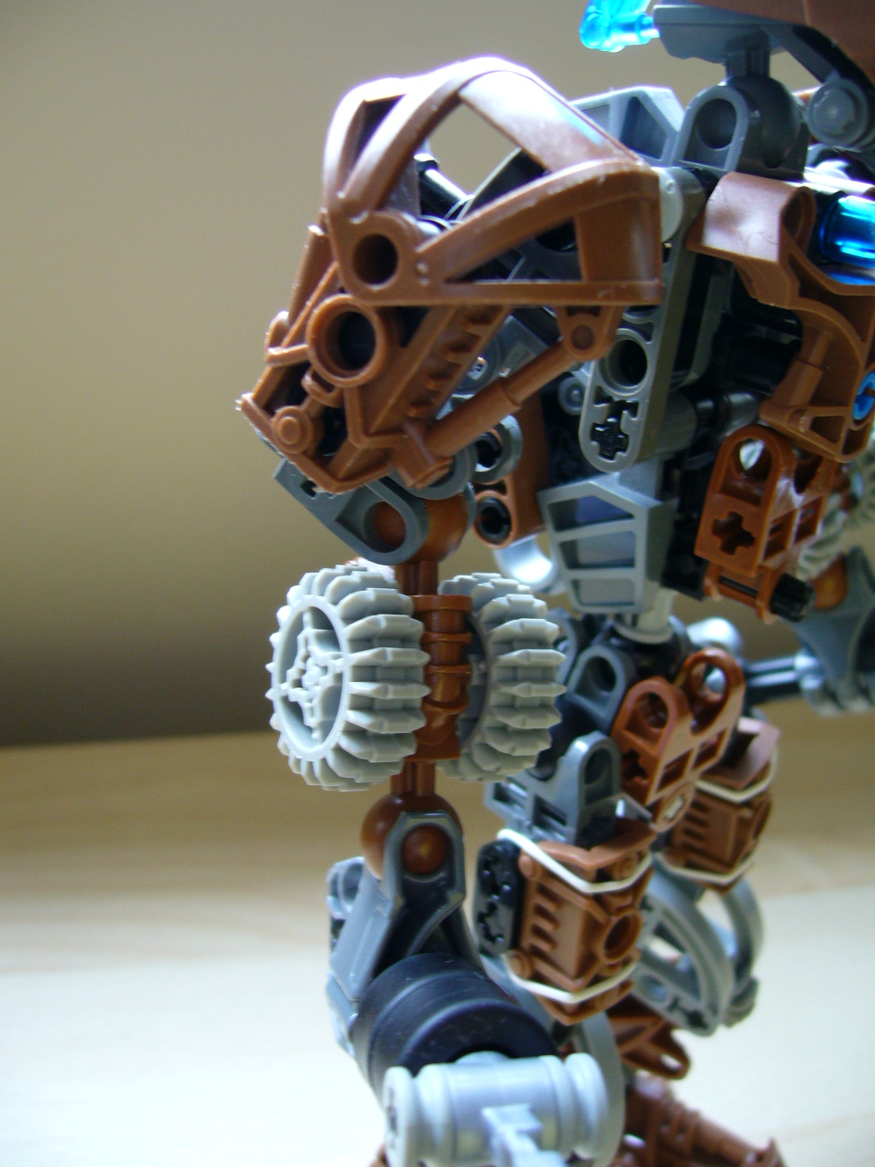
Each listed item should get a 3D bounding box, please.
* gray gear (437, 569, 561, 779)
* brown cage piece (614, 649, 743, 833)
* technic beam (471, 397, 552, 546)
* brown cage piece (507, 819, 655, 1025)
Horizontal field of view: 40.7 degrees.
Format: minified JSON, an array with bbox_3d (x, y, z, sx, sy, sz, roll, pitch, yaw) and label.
[{"bbox_3d":[0.004,0.010,0.125,0.008,0.022,0.022,2,-1,-33],"label":"gray gear"},{"bbox_3d":[0.030,0.020,0.151,0.007,0.024,0.016,32,34,34],"label":"brown cage piece"},{"bbox_3d":[0.009,-0.017,0.150,0.007,0.024,0.008,5,20,44],"label":"technic beam"},{"bbox_3d":[0.019,0.043,0.156,0.012,0.024,0.013,-13,27,-38],"label":"brown cage piece"}]

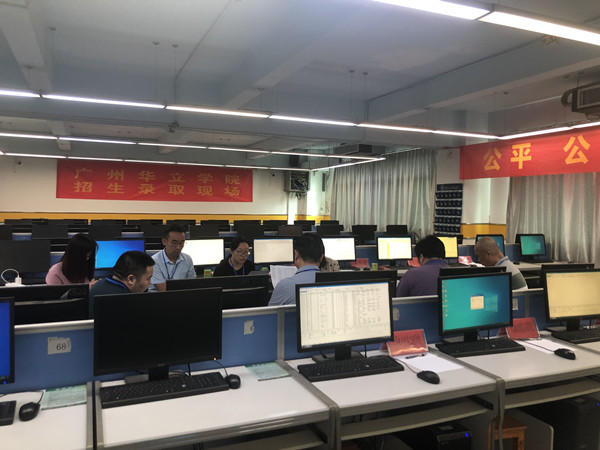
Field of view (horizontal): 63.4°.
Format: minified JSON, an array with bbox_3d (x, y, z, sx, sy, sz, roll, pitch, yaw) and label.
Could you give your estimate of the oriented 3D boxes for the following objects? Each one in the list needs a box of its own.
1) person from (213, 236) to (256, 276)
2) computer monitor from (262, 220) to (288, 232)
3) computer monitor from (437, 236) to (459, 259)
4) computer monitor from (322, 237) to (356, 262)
[{"bbox_3d":[-0.485,0.706,4.056,0.460,1.200,0.720,0,2,-25],"label":"person"},{"bbox_3d":[-0.720,0.080,12.520,0.500,0.379,0.167,0,2,-23],"label":"computer monitor"},{"bbox_3d":[1.801,0.324,6.199,0.467,0.384,0.180,0,2,-23],"label":"computer monitor"},{"bbox_3d":[0.449,0.330,5.942,0.500,0.379,0.167,0,2,-23],"label":"computer monitor"}]

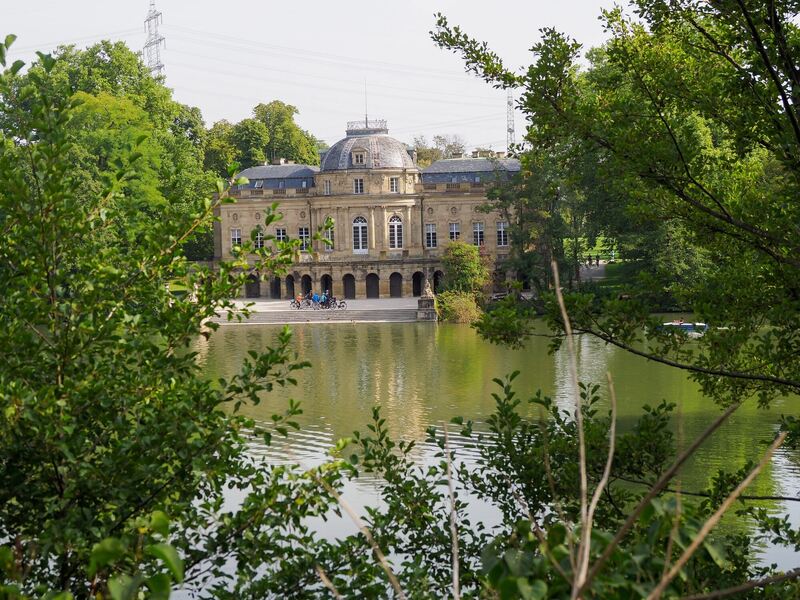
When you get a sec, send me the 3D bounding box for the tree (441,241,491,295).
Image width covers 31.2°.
[{"bbox_3d":[6.354,-2.959,139.000,5.000,5.700,4.800,-1,2,0],"label":"tree"}]

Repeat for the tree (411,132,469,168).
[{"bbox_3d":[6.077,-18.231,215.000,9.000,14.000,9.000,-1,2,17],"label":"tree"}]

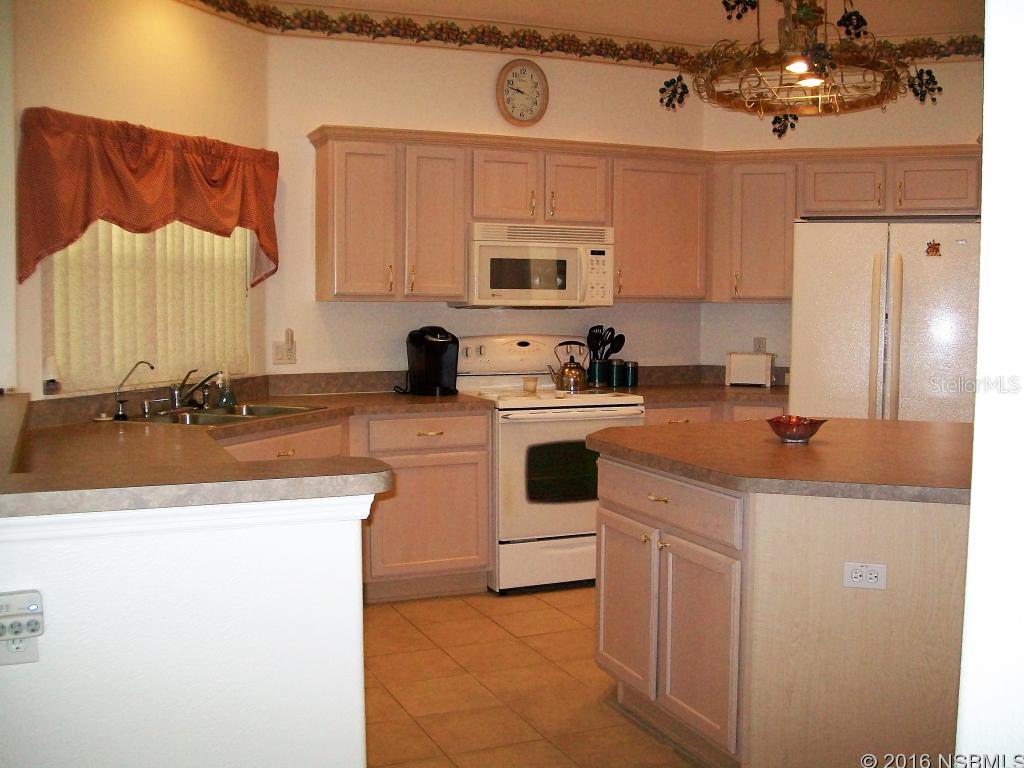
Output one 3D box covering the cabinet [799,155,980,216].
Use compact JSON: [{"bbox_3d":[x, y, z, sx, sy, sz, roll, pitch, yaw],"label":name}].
[{"bbox_3d":[1.959,-1.009,5.543,0.883,0.305,0.330,2,5,19],"label":"cabinet"}]

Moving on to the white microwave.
[{"bbox_3d":[0.090,-0.592,5.386,0.756,0.398,0.400,-2,5,-24],"label":"white microwave"}]

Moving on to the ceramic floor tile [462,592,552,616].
[{"bbox_3d":[-0.011,0.992,4.811,0.330,0.010,0.325,-2,5,-24],"label":"ceramic floor tile"}]

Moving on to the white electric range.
[{"bbox_3d":[0.167,0.362,5.332,0.772,1.203,0.665,-2,5,-24],"label":"white electric range"}]

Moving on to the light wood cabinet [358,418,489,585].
[{"bbox_3d":[-0.511,0.515,5.069,0.637,0.815,0.610,-2,5,-24],"label":"light wood cabinet"}]

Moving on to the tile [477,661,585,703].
[{"bbox_3d":[0.065,1.067,3.796,0.323,0.010,0.323,-2,4,-23],"label":"tile"}]

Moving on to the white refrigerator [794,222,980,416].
[{"bbox_3d":[1.859,0.082,5.287,0.890,1.755,0.770,2,5,21],"label":"white refrigerator"}]

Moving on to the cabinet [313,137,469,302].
[{"bbox_3d":[-0.580,-0.768,5.125,0.689,0.747,0.320,-2,4,-23],"label":"cabinet"}]

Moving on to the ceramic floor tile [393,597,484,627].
[{"bbox_3d":[-0.319,1.008,4.695,0.323,0.010,0.323,-2,4,-23],"label":"ceramic floor tile"}]

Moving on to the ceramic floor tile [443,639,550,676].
[{"bbox_3d":[-0.059,1.047,4.091,0.330,0.010,0.325,-2,5,-24],"label":"ceramic floor tile"}]

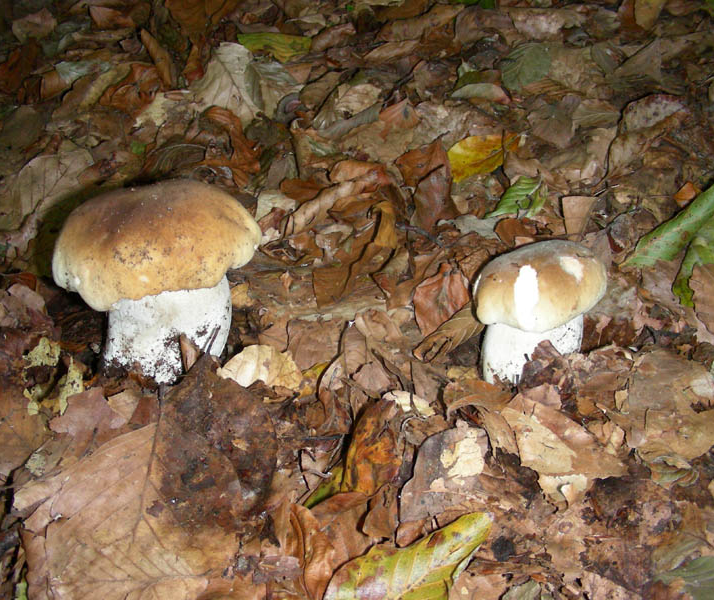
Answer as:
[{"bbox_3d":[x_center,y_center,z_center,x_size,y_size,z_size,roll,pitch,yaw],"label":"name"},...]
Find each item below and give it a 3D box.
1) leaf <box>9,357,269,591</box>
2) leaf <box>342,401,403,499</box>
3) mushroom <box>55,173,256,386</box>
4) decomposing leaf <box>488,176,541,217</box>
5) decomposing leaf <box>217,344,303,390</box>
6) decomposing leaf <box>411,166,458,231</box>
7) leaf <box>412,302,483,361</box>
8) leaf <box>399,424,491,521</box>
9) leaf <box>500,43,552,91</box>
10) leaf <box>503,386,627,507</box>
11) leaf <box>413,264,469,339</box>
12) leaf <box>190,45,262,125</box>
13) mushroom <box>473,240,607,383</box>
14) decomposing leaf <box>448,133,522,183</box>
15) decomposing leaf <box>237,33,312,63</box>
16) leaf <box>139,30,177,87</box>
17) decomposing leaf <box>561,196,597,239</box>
[{"bbox_3d":[-0.110,0.086,0.467,0.132,0.025,0.149,-4,42,-4],"label":"leaf"},{"bbox_3d":[0.009,0.079,0.477,0.030,0.024,0.065,16,44,17],"label":"leaf"},{"bbox_3d":[-0.117,-0.018,0.522,0.120,0.100,0.115,0,39,0],"label":"mushroom"},{"bbox_3d":[0.116,-0.077,0.647,0.048,0.018,0.028,-34,52,-32],"label":"decomposing leaf"},{"bbox_3d":[-0.060,0.041,0.543,0.052,0.015,0.031,2,58,-2],"label":"decomposing leaf"},{"bbox_3d":[0.060,-0.082,0.715,0.035,0.018,0.056,-11,69,-1],"label":"decomposing leaf"},{"bbox_3d":[0.061,0.023,0.564,0.051,0.020,0.025,-41,63,-21],"label":"leaf"},{"bbox_3d":[0.046,0.090,0.466,0.043,0.020,0.063,20,46,21],"label":"leaf"},{"bbox_3d":[0.186,-0.255,0.953,0.049,0.013,0.077,25,64,19],"label":"leaf"},{"bbox_3d":[0.113,0.078,0.480,0.057,0.020,0.072,-31,50,-30],"label":"leaf"},{"bbox_3d":[0.054,-0.002,0.596,0.052,0.017,0.032,-41,70,-14],"label":"leaf"},{"bbox_3d":[-0.137,-0.220,0.899,0.069,0.022,0.099,-7,71,-8],"label":"leaf"},{"bbox_3d":[0.107,0.003,0.520,0.075,0.071,0.072,0,39,0],"label":"mushroom"},{"bbox_3d":[0.111,-0.131,0.769,0.069,0.017,0.041,-22,64,-6],"label":"decomposing leaf"},{"bbox_3d":[-0.077,-0.235,0.817,0.072,0.018,0.041,20,46,21],"label":"decomposing leaf"},{"bbox_3d":[-0.182,-0.220,0.798,0.025,0.025,0.090,-15,44,-16],"label":"leaf"},{"bbox_3d":[0.160,-0.060,0.632,0.025,0.014,0.046,7,42,8],"label":"decomposing leaf"}]

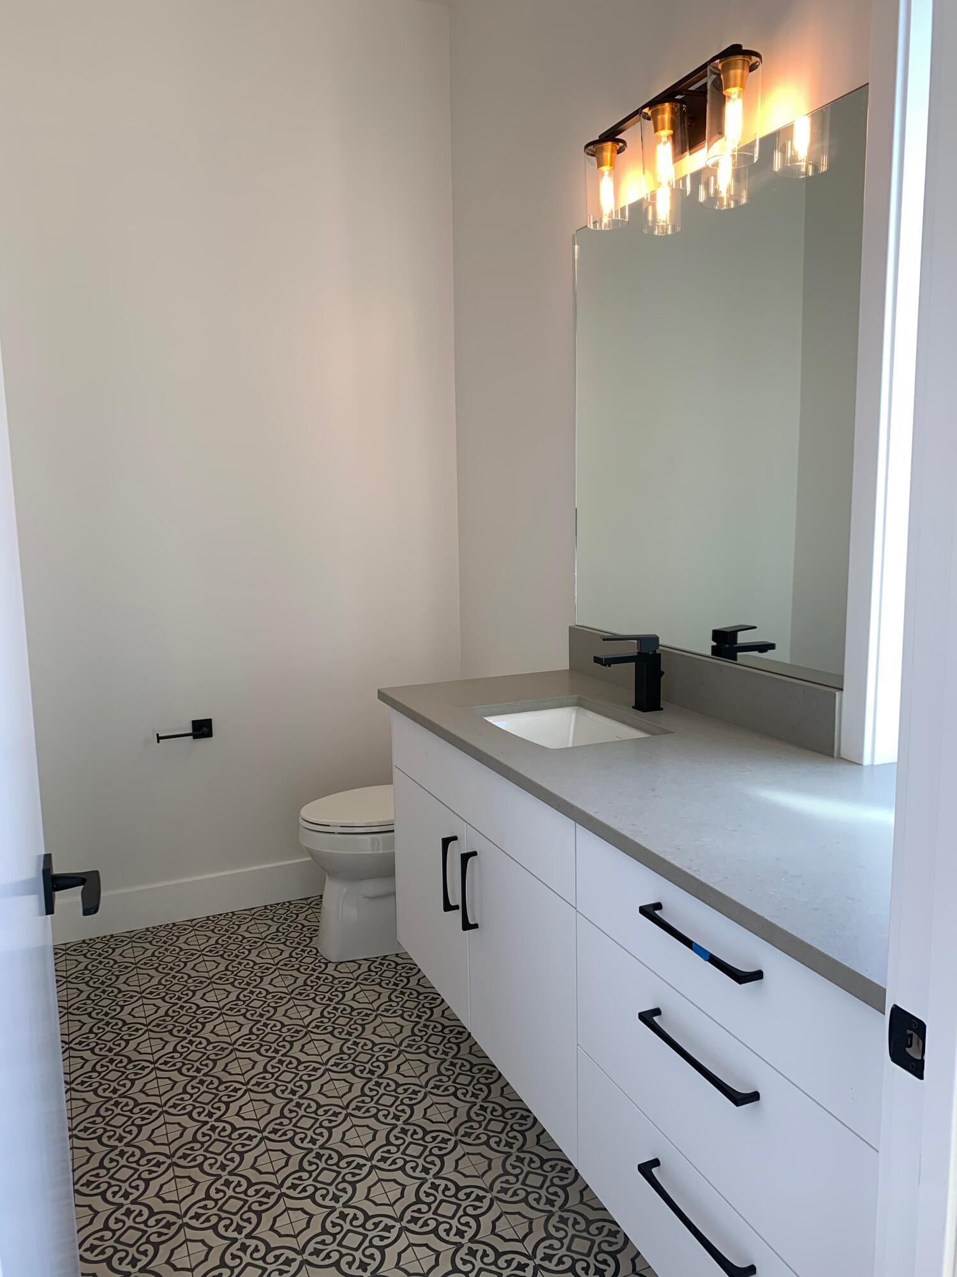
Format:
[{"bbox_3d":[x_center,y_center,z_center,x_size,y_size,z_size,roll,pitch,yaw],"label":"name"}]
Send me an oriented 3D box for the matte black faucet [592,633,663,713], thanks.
[{"bbox_3d":[0.354,0.084,2.265,0.190,0.180,0.054,-5,9,-23],"label":"matte black faucet"}]

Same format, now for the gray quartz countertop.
[{"bbox_3d":[0.371,0.247,1.893,0.616,0.030,1.790,-5,9,-23],"label":"gray quartz countertop"}]

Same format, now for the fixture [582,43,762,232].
[{"bbox_3d":[0.426,-1.085,2.114,0.142,0.215,0.580,-5,9,-23],"label":"fixture"}]

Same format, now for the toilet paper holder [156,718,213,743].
[{"bbox_3d":[-0.988,0.321,3.233,0.187,0.067,0.084,-5,9,-23],"label":"toilet paper holder"}]

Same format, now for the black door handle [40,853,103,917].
[{"bbox_3d":[-0.551,0.344,1.303,0.072,0.066,0.158,-5,9,-23],"label":"black door handle"}]

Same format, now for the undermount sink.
[{"bbox_3d":[0.207,0.287,2.225,0.325,0.150,0.455,-5,9,-23],"label":"undermount sink"}]

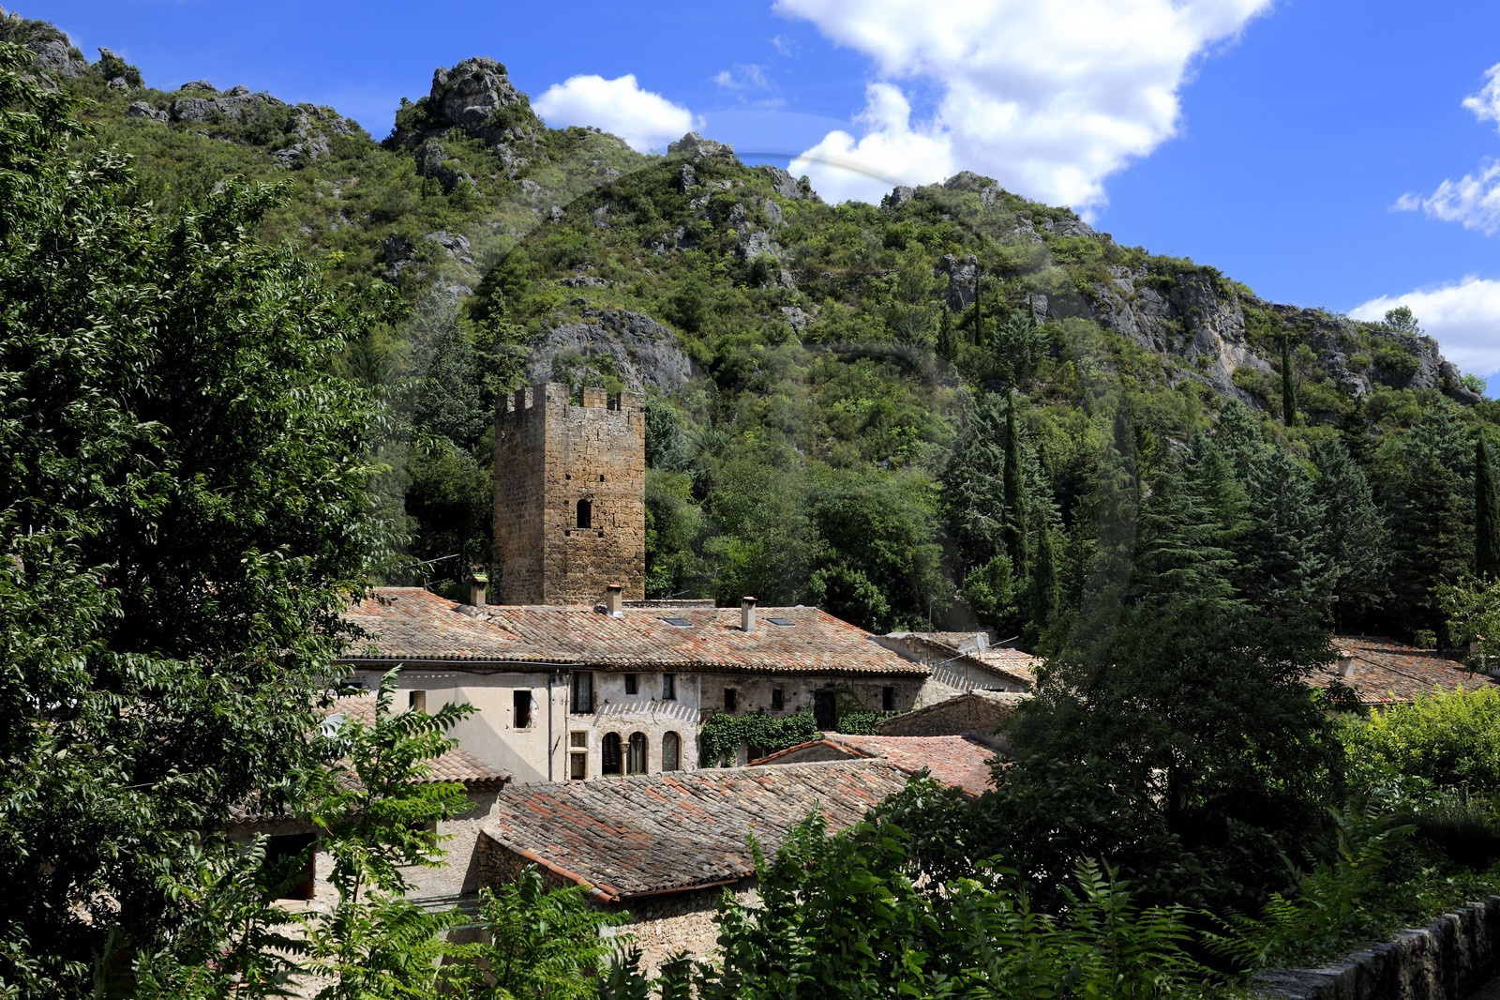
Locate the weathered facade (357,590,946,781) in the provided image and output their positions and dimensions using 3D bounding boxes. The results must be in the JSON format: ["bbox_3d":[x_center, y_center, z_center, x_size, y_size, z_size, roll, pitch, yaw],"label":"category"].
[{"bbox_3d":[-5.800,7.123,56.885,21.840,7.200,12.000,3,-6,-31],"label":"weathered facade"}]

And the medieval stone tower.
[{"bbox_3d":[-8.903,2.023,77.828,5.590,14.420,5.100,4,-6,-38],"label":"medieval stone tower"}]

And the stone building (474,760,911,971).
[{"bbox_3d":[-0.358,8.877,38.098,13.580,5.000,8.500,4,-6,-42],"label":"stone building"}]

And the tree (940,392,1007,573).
[{"bbox_3d":[13.904,-0.686,98.393,3.810,12.130,3.810,0,-5,0],"label":"tree"}]

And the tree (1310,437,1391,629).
[{"bbox_3d":[33.059,1.779,87.151,3.980,10.590,3.980,0,-5,0],"label":"tree"}]

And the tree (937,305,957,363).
[{"bbox_3d":[20.775,-17.617,167.026,1.940,6.130,1.940,0,-5,0],"label":"tree"}]

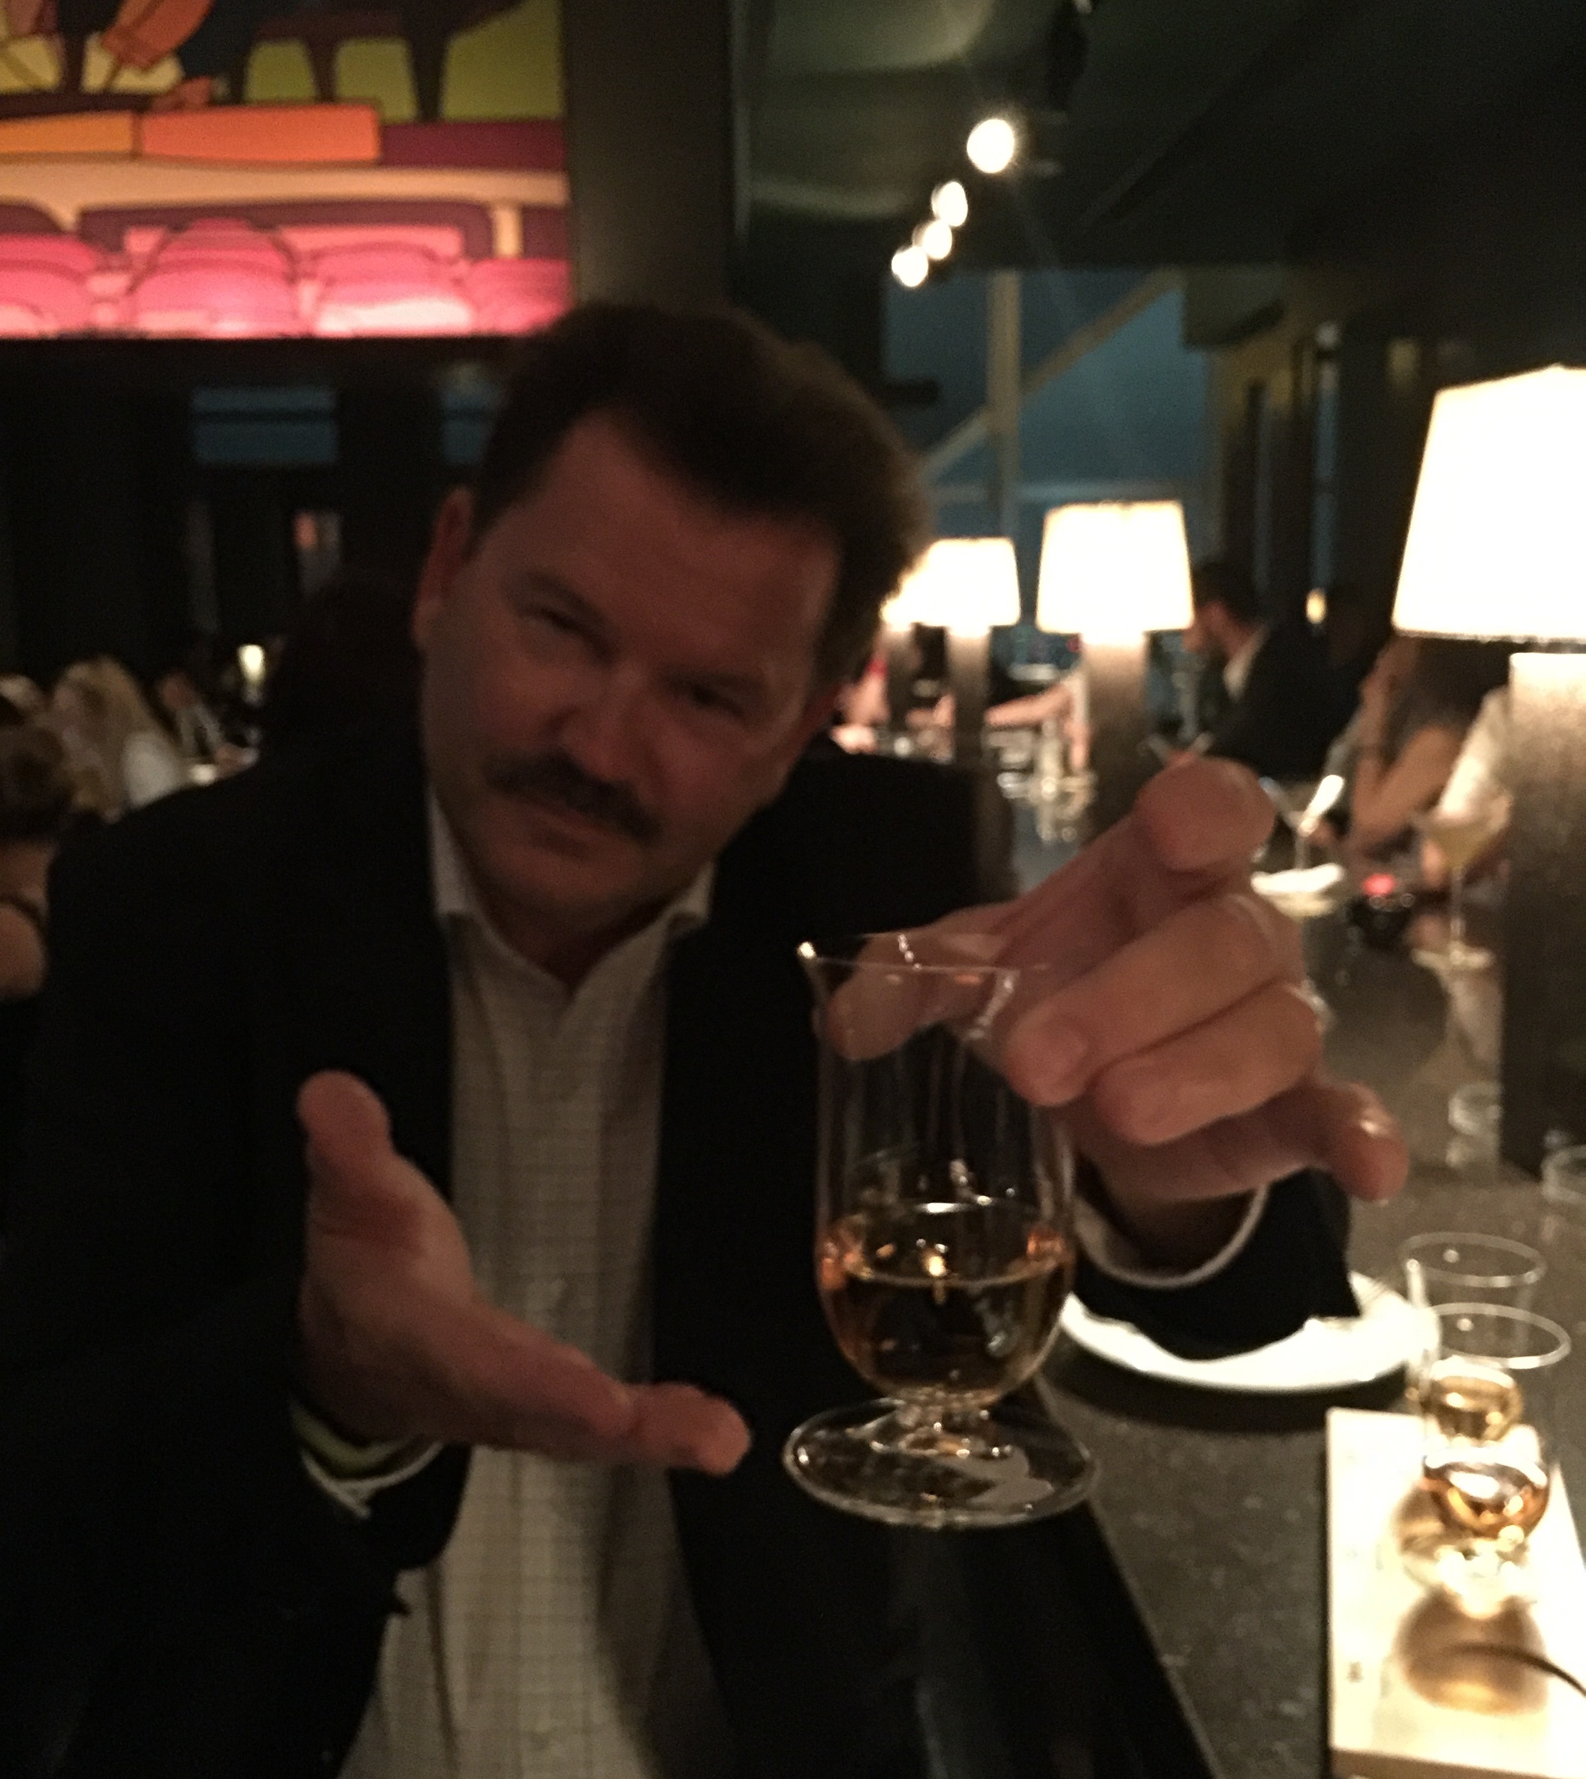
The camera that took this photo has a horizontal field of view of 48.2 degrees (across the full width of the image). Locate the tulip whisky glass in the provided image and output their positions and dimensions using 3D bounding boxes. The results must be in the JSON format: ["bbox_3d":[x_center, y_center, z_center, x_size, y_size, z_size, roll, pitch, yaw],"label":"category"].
[{"bbox_3d":[0.033,0.069,0.385,0.068,0.113,0.068,1,5,0],"label":"tulip whisky glass"}]

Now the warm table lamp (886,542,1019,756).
[{"bbox_3d":[0.401,-0.499,3.994,0.210,0.595,0.210,-2,9,-3],"label":"warm table lamp"}]

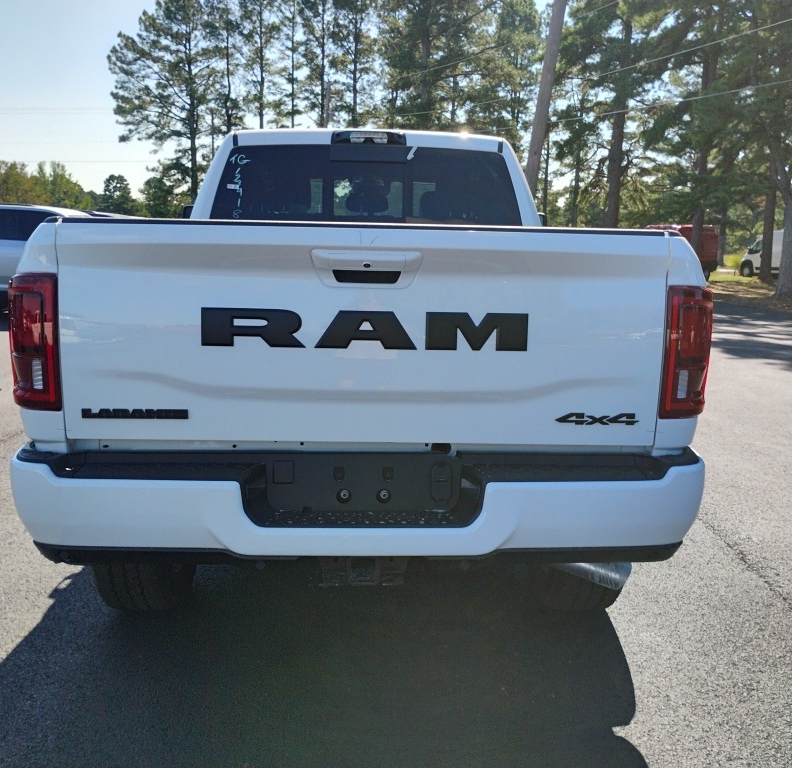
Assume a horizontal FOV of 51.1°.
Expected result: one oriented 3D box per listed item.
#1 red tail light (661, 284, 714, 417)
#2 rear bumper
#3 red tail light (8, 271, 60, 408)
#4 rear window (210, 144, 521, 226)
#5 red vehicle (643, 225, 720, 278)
[{"bbox_3d":[0.812,-0.094,2.341,0.180,0.380,0.180,1,10,-2],"label":"red tail light"},{"bbox_3d":[-0.091,0.329,2.332,2.000,0.280,0.380,1,10,-2],"label":"rear bumper"},{"bbox_3d":[-0.981,-0.118,2.278,0.180,0.380,0.180,1,10,-2],"label":"red tail light"},{"bbox_3d":[-0.144,-0.992,4.339,1.650,0.480,0.120,1,10,-2],"label":"rear window"},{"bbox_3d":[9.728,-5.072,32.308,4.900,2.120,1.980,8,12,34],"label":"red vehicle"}]

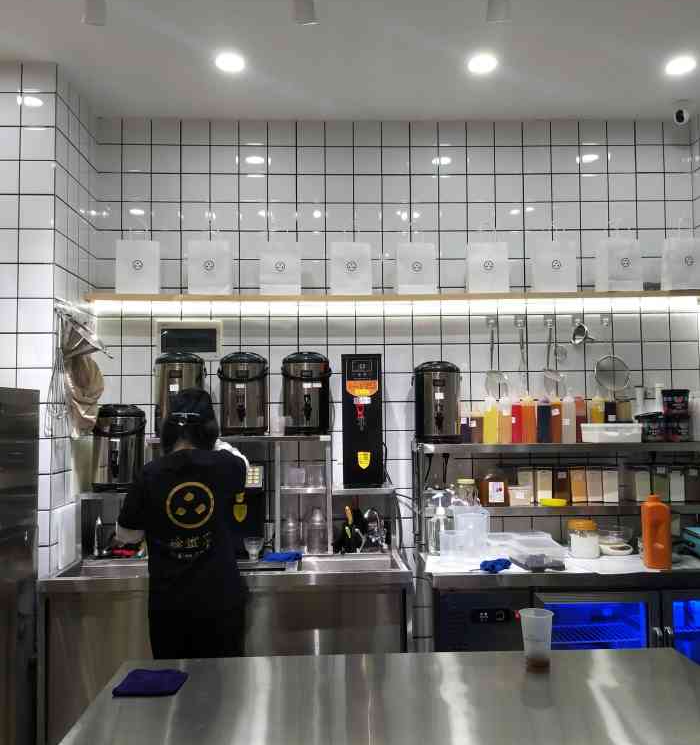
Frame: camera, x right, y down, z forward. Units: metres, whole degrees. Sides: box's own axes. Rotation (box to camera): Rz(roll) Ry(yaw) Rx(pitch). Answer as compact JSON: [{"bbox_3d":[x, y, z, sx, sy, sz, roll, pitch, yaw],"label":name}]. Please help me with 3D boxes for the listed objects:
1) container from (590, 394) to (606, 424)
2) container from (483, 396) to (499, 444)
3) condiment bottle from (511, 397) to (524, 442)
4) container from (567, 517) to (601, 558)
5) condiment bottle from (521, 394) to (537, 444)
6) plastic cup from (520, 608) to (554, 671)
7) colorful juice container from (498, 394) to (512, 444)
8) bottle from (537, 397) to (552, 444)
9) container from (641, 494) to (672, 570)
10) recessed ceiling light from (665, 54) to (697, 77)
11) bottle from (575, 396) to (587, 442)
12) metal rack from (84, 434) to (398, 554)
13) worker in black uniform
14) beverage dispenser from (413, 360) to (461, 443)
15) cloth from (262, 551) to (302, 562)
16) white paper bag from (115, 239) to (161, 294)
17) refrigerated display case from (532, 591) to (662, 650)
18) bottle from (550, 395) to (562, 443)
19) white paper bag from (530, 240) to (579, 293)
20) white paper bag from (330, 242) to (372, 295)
[{"bbox_3d":[1.286,0.231,3.634,0.072,0.250,0.072,-1,-3,-3],"label":"container"},{"bbox_3d":[0.694,0.233,3.461,0.070,0.236,0.070,-1,-4,-2],"label":"container"},{"bbox_3d":[0.830,0.235,3.486,0.069,0.232,0.069,-1,-4,-2],"label":"condiment bottle"},{"bbox_3d":[1.132,0.795,3.389,0.148,0.168,0.148,-1,-3,-3],"label":"container"},{"bbox_3d":[0.880,0.229,3.468,0.071,0.241,0.071,-1,-4,-2],"label":"condiment bottle"},{"bbox_3d":[0.503,0.717,1.882,0.093,0.145,0.093,-1,-3,0],"label":"plastic cup"},{"bbox_3d":[0.783,0.231,3.531,0.071,0.250,0.071,-1,-3,-3],"label":"colorful juice container"},{"bbox_3d":[0.985,0.231,3.540,0.072,0.245,0.072,-1,-3,-3],"label":"bottle"},{"bbox_3d":[1.369,0.699,3.130,0.122,0.325,0.115,-1,-3,-3],"label":"container"},{"bbox_3d":[1.502,-1.403,3.185,0.130,0.030,0.130,-1,-3,-2],"label":"recessed ceiling light"},{"bbox_3d":[1.152,0.233,3.494,0.068,0.232,0.068,-1,-3,-2],"label":"bottle"},{"bbox_3d":[-0.514,0.582,3.473,1.480,0.560,0.300,-1,-4,-2],"label":"metal rack"},{"bbox_3d":[-0.662,0.861,2.789,0.510,1.610,0.480,-1,-3,-3],"label":"worker in black uniform"},{"bbox_3d":[0.429,0.150,3.516,0.240,0.415,0.280,-1,-4,-2],"label":"beverage dispenser"},{"bbox_3d":[-0.319,0.870,3.315,0.190,0.040,0.130,-1,-3,-3],"label":"cloth"},{"bbox_3d":[-1.067,-0.521,3.549,0.224,0.294,0.100,-1,-3,-2],"label":"white paper bag"},{"bbox_3d":[1.059,1.261,3.302,0.547,0.600,0.600,-1,-3,-2],"label":"refrigerated display case"},{"bbox_3d":[1.050,0.230,3.563,0.070,0.248,0.070,-1,-3,-3],"label":"bottle"},{"bbox_3d":[1.070,-0.549,3.662,0.210,0.270,0.105,-1,-4,-2],"label":"white paper bag"},{"bbox_3d":[0.008,-0.527,3.625,0.212,0.272,0.110,-1,-3,-3],"label":"white paper bag"}]

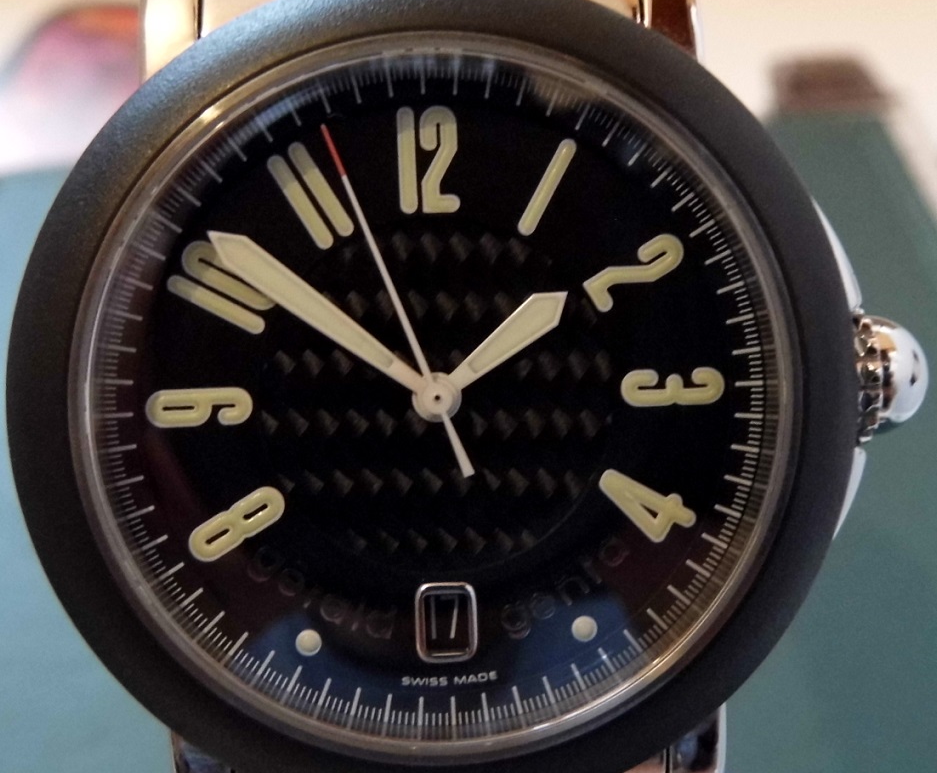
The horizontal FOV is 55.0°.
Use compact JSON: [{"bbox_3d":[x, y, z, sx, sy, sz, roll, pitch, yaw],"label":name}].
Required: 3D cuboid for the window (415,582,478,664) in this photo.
[{"bbox_3d":[-0.001,0.011,0.042,0.003,0.001,0.004,-3,92,-2],"label":"window"}]

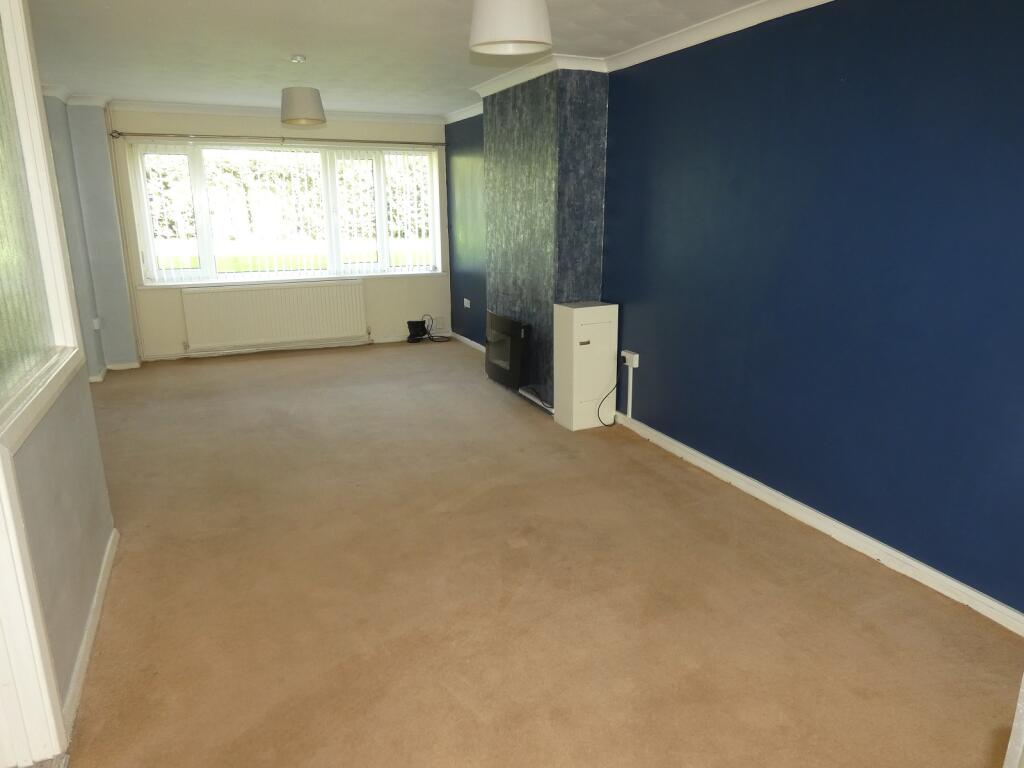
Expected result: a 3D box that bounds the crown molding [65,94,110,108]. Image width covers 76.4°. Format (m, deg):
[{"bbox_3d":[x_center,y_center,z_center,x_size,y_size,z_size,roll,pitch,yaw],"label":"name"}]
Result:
[{"bbox_3d":[-3.728,-2.478,5.710,0.330,0.085,0.085,-7,17,-24],"label":"crown molding"}]

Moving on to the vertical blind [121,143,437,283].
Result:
[{"bbox_3d":[-2.188,-1.782,6.829,3.020,1.330,0.085,-7,17,-24],"label":"vertical blind"}]

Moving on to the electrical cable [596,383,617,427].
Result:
[{"bbox_3d":[0.665,0.157,4.544,0.150,0.290,0.070,-7,17,-24],"label":"electrical cable"}]

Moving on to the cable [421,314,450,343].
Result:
[{"bbox_3d":[-0.881,-0.649,7.546,0.340,0.300,0.200,-7,17,-24],"label":"cable"}]

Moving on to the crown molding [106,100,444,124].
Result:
[{"bbox_3d":[-2.189,-2.698,6.501,3.210,0.085,0.085,-7,17,-24],"label":"crown molding"}]

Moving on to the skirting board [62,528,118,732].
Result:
[{"bbox_3d":[-1.575,0.850,2.469,0.018,0.075,1.330,-7,17,-24],"label":"skirting board"}]

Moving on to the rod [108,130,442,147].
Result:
[{"bbox_3d":[-2.196,-2.443,6.538,3.180,0.070,0.080,-7,17,-24],"label":"rod"}]

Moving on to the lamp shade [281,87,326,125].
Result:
[{"bbox_3d":[-1.377,-1.826,4.275,0.280,0.200,0.280,-7,17,-24],"label":"lamp shade"}]

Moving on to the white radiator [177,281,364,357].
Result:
[{"bbox_3d":[-2.436,-0.740,6.869,1.790,0.590,0.085,-7,17,-24],"label":"white radiator"}]

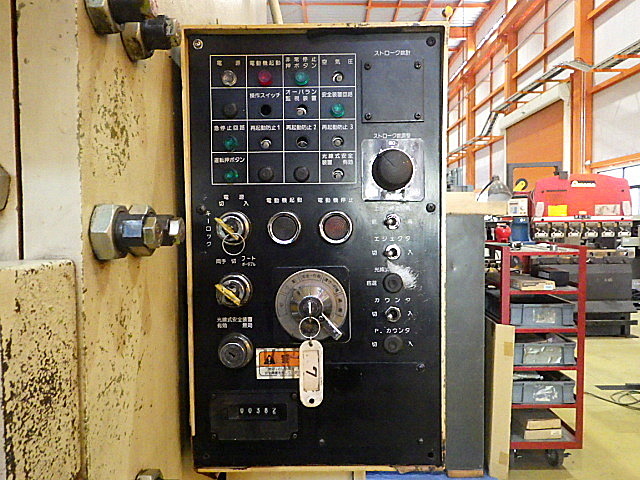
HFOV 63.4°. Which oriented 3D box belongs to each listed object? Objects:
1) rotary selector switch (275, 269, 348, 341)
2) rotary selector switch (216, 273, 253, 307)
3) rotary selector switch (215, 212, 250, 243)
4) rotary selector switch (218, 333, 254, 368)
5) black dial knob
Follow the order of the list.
[{"bbox_3d":[-0.008,0.068,0.515,0.075,0.074,0.035,0,2,0],"label":"rotary selector switch"},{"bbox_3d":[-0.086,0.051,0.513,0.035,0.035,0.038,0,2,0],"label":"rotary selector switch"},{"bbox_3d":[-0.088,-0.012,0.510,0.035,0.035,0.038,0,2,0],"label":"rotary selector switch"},{"bbox_3d":[-0.086,0.114,0.522,0.035,0.035,0.025,0,2,0],"label":"rotary selector switch"},{"bbox_3d":[0.075,-0.071,0.515,0.041,0.041,0.023,0,2,0],"label":"black dial knob"}]

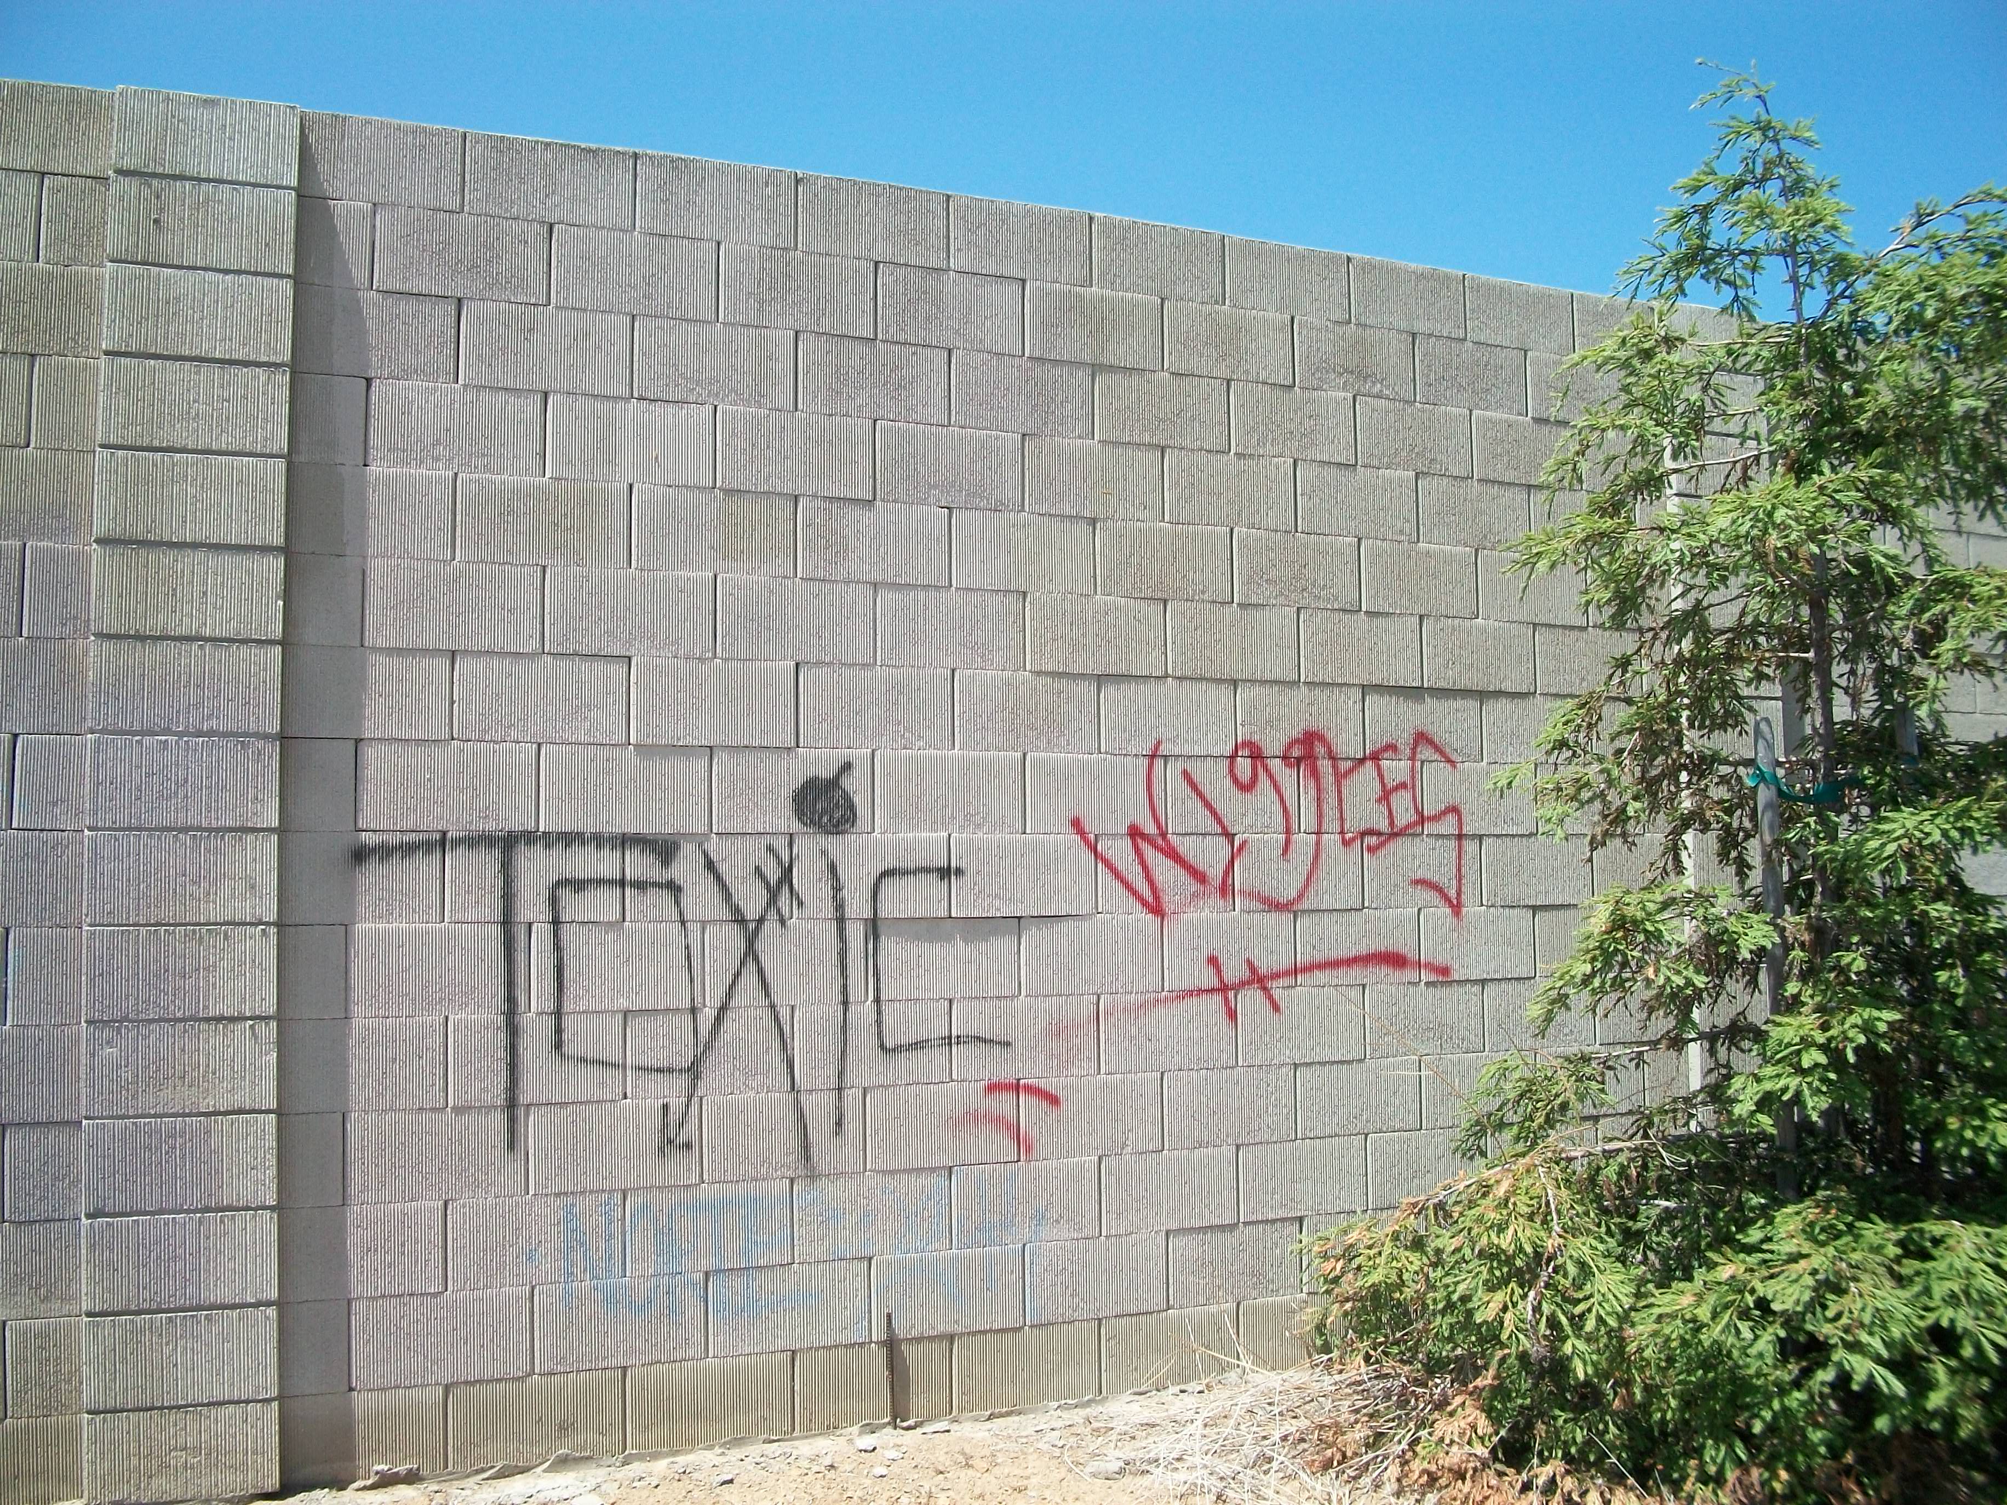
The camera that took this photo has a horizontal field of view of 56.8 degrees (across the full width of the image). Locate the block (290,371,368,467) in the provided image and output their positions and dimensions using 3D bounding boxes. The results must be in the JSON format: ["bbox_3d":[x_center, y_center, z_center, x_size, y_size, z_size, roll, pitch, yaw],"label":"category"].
[{"bbox_3d":[-1.522,-0.722,4.121,0.187,0.198,0.170,1,-4,-24],"label":"block"}]

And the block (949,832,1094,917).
[{"bbox_3d":[0.023,0.320,4.786,0.397,0.196,0.180,1,-4,-23],"label":"block"}]

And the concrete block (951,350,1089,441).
[{"bbox_3d":[0.013,-0.910,4.815,0.395,0.195,0.175,1,-3,-24],"label":"concrete block"}]

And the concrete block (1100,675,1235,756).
[{"bbox_3d":[0.401,-0.092,4.963,0.400,0.197,0.170,1,-4,-23],"label":"concrete block"}]

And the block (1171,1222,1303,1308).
[{"bbox_3d":[0.574,1.344,4.945,0.397,0.196,0.180,1,-4,-23],"label":"block"}]

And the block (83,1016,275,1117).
[{"bbox_3d":[-1.755,0.661,3.958,0.385,0.197,0.200,1,-4,-23],"label":"block"}]

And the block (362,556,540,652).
[{"bbox_3d":[-1.274,-0.325,4.288,0.397,0.196,0.180,1,-4,-23],"label":"block"}]

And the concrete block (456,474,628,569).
[{"bbox_3d":[-1.093,-0.527,4.349,0.400,0.197,0.170,1,-4,-23],"label":"concrete block"}]

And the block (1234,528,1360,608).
[{"bbox_3d":[0.777,-0.492,5.157,0.397,0.196,0.180,1,-4,-23],"label":"block"}]

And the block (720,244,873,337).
[{"bbox_3d":[-0.535,-1.123,4.610,0.397,0.197,0.170,1,-4,-23],"label":"block"}]

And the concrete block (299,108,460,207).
[{"bbox_3d":[-1.440,-1.327,4.243,0.395,0.197,0.180,1,-4,-22],"label":"concrete block"}]

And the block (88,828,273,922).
[{"bbox_3d":[-1.746,0.266,3.943,0.400,0.198,0.200,1,-4,-24],"label":"block"}]

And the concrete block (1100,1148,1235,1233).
[{"bbox_3d":[0.390,1.126,4.827,0.395,0.197,0.180,1,-4,-22],"label":"concrete block"}]

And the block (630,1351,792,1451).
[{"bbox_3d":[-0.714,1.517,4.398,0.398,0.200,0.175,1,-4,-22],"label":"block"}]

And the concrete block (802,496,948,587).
[{"bbox_3d":[-0.346,-0.508,4.620,0.398,0.198,0.170,1,-4,-24],"label":"concrete block"}]

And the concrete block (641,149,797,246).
[{"bbox_3d":[-0.719,-1.312,4.513,0.398,0.198,0.170,1,-4,-24],"label":"concrete block"}]

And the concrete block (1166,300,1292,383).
[{"bbox_3d":[0.583,-1.102,5.119,0.397,0.196,0.180,1,-4,-23],"label":"concrete block"}]

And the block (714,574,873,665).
[{"bbox_3d":[-0.537,-0.318,4.539,0.395,0.195,0.175,1,-3,-24],"label":"block"}]

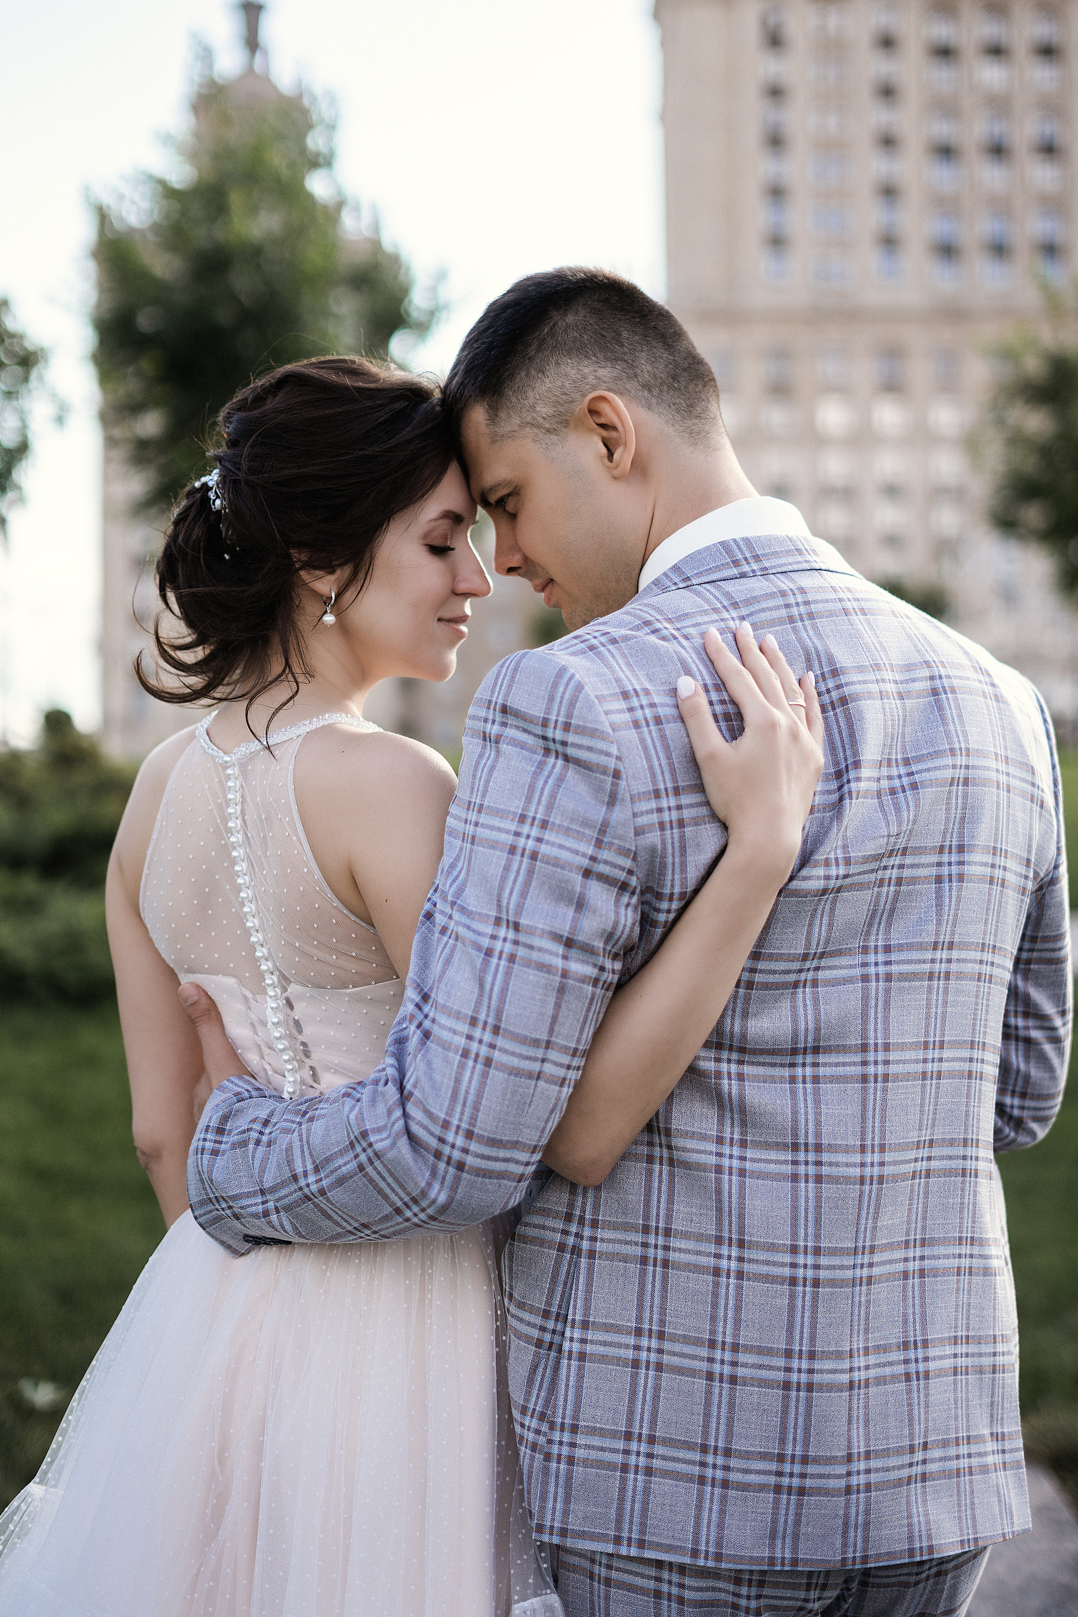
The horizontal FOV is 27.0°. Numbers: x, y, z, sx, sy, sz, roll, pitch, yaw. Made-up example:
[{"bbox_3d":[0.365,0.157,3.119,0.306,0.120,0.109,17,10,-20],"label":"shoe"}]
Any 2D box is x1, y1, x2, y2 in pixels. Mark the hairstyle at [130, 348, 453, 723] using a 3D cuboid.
[{"bbox_3d":[-0.180,-0.201,1.680,0.233,0.265,0.195,-1,3,-6],"label":"hairstyle"}]

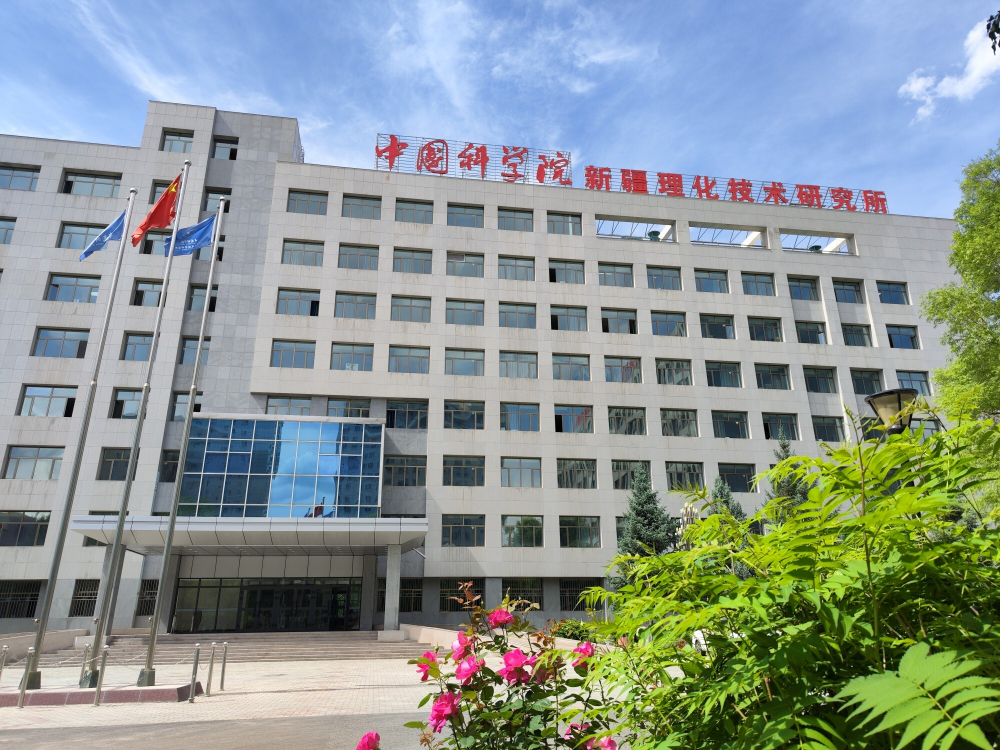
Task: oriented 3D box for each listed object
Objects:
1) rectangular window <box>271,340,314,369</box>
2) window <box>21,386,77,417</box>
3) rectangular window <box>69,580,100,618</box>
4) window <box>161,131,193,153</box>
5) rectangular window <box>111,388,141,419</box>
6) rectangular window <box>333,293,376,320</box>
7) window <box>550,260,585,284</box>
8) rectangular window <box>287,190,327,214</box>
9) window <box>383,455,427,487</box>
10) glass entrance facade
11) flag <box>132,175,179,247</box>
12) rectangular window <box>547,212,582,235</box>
[{"bbox_3d":[-12.981,-1.233,43.748,2.600,1.900,0.200,3,-20,-9],"label":"rectangular window"},{"bbox_3d":[-26.343,1.651,40.755,2.811,1.793,0.200,3,-20,-9],"label":"window"},{"bbox_3d":[-21.869,12.094,37.505,2.000,1.900,0.200,3,-20,-9],"label":"rectangular window"},{"bbox_3d":[-22.053,-15.862,47.611,2.050,1.870,0.200,3,-20,-9],"label":"window"},{"bbox_3d":[-21.961,1.720,41.197,2.010,1.848,0.150,3,-20,-9],"label":"rectangular window"},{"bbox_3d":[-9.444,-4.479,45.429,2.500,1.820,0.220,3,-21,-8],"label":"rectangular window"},{"bbox_3d":[4.677,-7.210,49.182,2.515,1.806,0.200,3,-20,-9],"label":"window"},{"bbox_3d":[-13.242,-11.869,47.913,2.591,1.889,0.150,3,-20,-9],"label":"rectangular window"},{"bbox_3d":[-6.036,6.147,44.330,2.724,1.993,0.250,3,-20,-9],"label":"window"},{"bbox_3d":[-12.096,12.107,36.518,9.360,2.671,0.300,3,-21,-9],"label":"glass entrance facade"},{"bbox_3d":[-9.881,-4.744,19.896,1.150,2.000,0.450,-4,-21,8],"label":"flag"},{"bbox_3d":[4.635,-10.798,50.053,2.579,1.882,0.250,3,-21,-9],"label":"rectangular window"}]

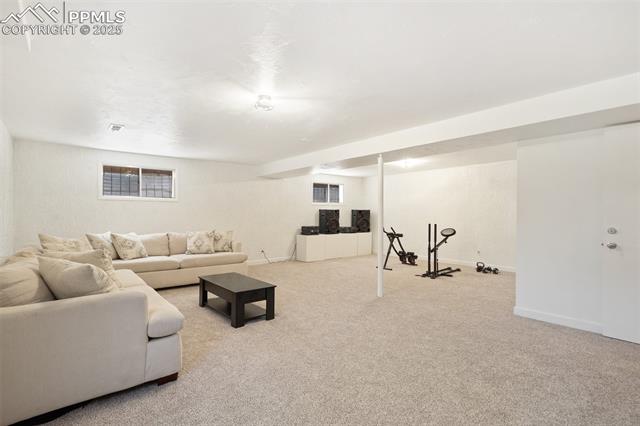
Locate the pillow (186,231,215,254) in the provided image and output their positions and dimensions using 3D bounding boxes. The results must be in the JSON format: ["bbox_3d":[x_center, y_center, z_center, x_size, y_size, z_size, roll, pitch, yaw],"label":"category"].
[{"bbox_3d":[-2.180,0.542,5.214,0.460,0.420,0.160,0,-14,-41],"label":"pillow"}]

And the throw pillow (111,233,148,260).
[{"bbox_3d":[-3.007,0.538,4.500,0.160,0.430,0.460,-27,-13,27],"label":"throw pillow"}]

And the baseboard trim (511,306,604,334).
[{"bbox_3d":[2.576,1.173,3.122,0.018,0.102,0.763,0,0,-42],"label":"baseboard trim"}]

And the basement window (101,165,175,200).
[{"bbox_3d":[-3.106,-0.513,4.945,1.120,0.560,0.090,0,1,-41],"label":"basement window"}]

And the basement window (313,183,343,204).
[{"bbox_3d":[0.243,-0.535,8.132,1.190,0.610,0.100,0,0,-42],"label":"basement window"}]

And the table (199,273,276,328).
[{"bbox_3d":[-1.052,1.040,3.529,0.501,0.384,1.058,0,0,-43],"label":"table"}]

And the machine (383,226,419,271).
[{"bbox_3d":[1.707,0.747,6.261,0.950,0.880,0.440,0,1,-41],"label":"machine"}]

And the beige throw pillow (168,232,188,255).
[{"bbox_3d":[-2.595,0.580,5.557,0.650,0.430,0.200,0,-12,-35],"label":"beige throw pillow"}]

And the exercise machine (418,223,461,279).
[{"bbox_3d":[2.346,0.711,5.531,1.050,0.970,0.460,0,1,-41],"label":"exercise machine"}]

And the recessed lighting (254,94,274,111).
[{"bbox_3d":[-0.483,-0.965,2.499,0.150,0.100,0.150,0,1,0],"label":"recessed lighting"}]

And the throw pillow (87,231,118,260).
[{"bbox_3d":[-3.328,0.520,4.350,0.160,0.430,0.460,-27,-13,27],"label":"throw pillow"}]

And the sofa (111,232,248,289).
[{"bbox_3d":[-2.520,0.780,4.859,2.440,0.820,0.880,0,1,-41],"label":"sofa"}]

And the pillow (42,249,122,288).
[{"bbox_3d":[-2.021,0.527,2.450,0.480,0.440,0.170,0,21,8],"label":"pillow"}]

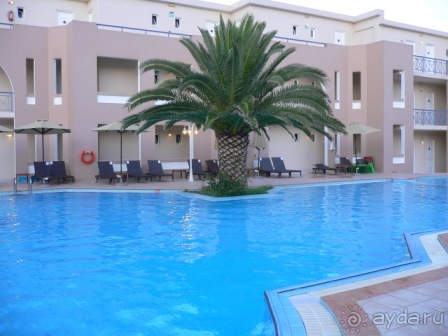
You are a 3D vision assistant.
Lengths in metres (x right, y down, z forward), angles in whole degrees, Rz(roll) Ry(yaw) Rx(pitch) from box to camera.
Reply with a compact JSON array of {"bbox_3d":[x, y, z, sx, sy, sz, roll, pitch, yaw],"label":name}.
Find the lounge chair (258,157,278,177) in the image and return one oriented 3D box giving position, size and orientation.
[{"bbox_3d":[2.388,-0.060,21.784,0.680,0.930,1.900,-2,2,-29],"label":"lounge chair"}]

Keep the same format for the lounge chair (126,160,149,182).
[{"bbox_3d":[-3.775,0.156,20.084,0.680,0.930,1.900,-2,2,-29],"label":"lounge chair"}]

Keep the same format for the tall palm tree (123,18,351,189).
[{"bbox_3d":[0.319,-2.399,16.291,8.000,6.250,7.800,0,2,0],"label":"tall palm tree"}]

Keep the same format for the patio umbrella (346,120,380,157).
[{"bbox_3d":[6.837,-1.044,23.454,2.500,2.650,2.500,0,2,0],"label":"patio umbrella"}]

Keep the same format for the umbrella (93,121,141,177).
[{"bbox_3d":[-4.264,-0.617,18.754,2.400,2.630,2.400,0,2,0],"label":"umbrella"}]

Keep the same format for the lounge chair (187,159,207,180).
[{"bbox_3d":[-1.220,0.060,22.970,0.670,0.980,1.950,-2,3,-29],"label":"lounge chair"}]

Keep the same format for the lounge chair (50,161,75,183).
[{"bbox_3d":[-7.020,0.203,19.484,0.680,0.930,1.900,-2,2,-29],"label":"lounge chair"}]

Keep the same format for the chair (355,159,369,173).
[{"bbox_3d":[8.350,-0.100,27.000,0.670,0.860,1.750,-1,2,-10],"label":"chair"}]

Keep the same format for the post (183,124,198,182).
[{"bbox_3d":[-1.461,-0.656,20.056,0.700,2.530,0.650,0,2,0],"label":"post"}]

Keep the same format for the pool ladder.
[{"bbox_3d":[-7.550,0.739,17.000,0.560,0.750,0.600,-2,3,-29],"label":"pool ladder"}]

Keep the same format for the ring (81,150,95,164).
[{"bbox_3d":[-6.705,-0.517,22.300,0.710,0.710,0.110,-2,3,-29],"label":"ring"}]

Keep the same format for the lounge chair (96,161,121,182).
[{"bbox_3d":[-4.886,0.199,19.384,0.680,0.930,1.900,-2,2,-29],"label":"lounge chair"}]

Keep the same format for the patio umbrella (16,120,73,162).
[{"bbox_3d":[-7.401,-0.612,18.553,2.400,2.680,2.400,0,2,0],"label":"patio umbrella"}]

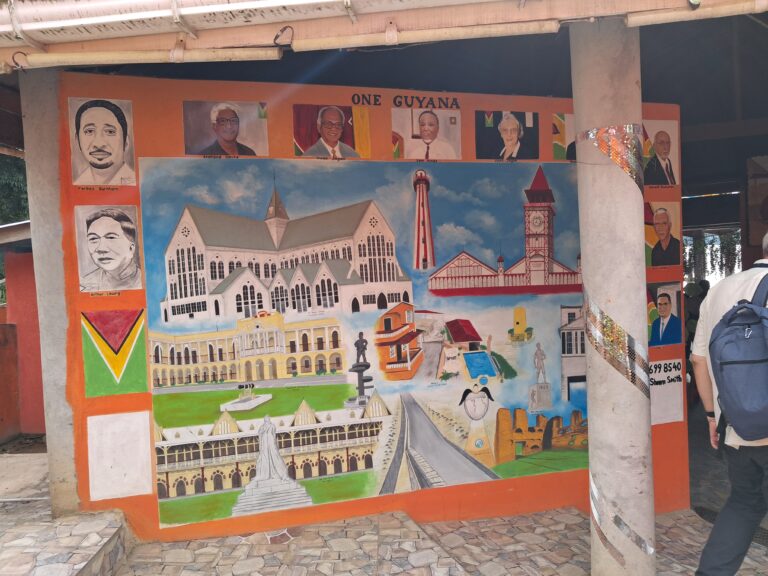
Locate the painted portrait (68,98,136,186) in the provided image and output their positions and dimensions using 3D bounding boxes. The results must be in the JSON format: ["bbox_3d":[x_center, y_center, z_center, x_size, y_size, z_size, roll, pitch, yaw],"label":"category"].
[{"bbox_3d":[-1.350,-0.699,2.879,0.279,0.413,0.025,-3,2,-16],"label":"painted portrait"}]

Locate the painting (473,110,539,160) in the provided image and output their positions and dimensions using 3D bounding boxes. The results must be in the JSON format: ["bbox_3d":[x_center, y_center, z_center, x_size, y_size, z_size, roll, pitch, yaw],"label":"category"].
[{"bbox_3d":[0.720,-0.882,3.475,0.407,0.273,0.025,-3,2,-16],"label":"painting"}]

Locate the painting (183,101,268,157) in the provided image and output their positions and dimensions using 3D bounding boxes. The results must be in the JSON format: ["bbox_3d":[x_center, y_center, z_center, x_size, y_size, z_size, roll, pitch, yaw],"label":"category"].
[{"bbox_3d":[-0.796,-0.806,3.038,0.413,0.266,0.025,-3,2,-16],"label":"painting"}]

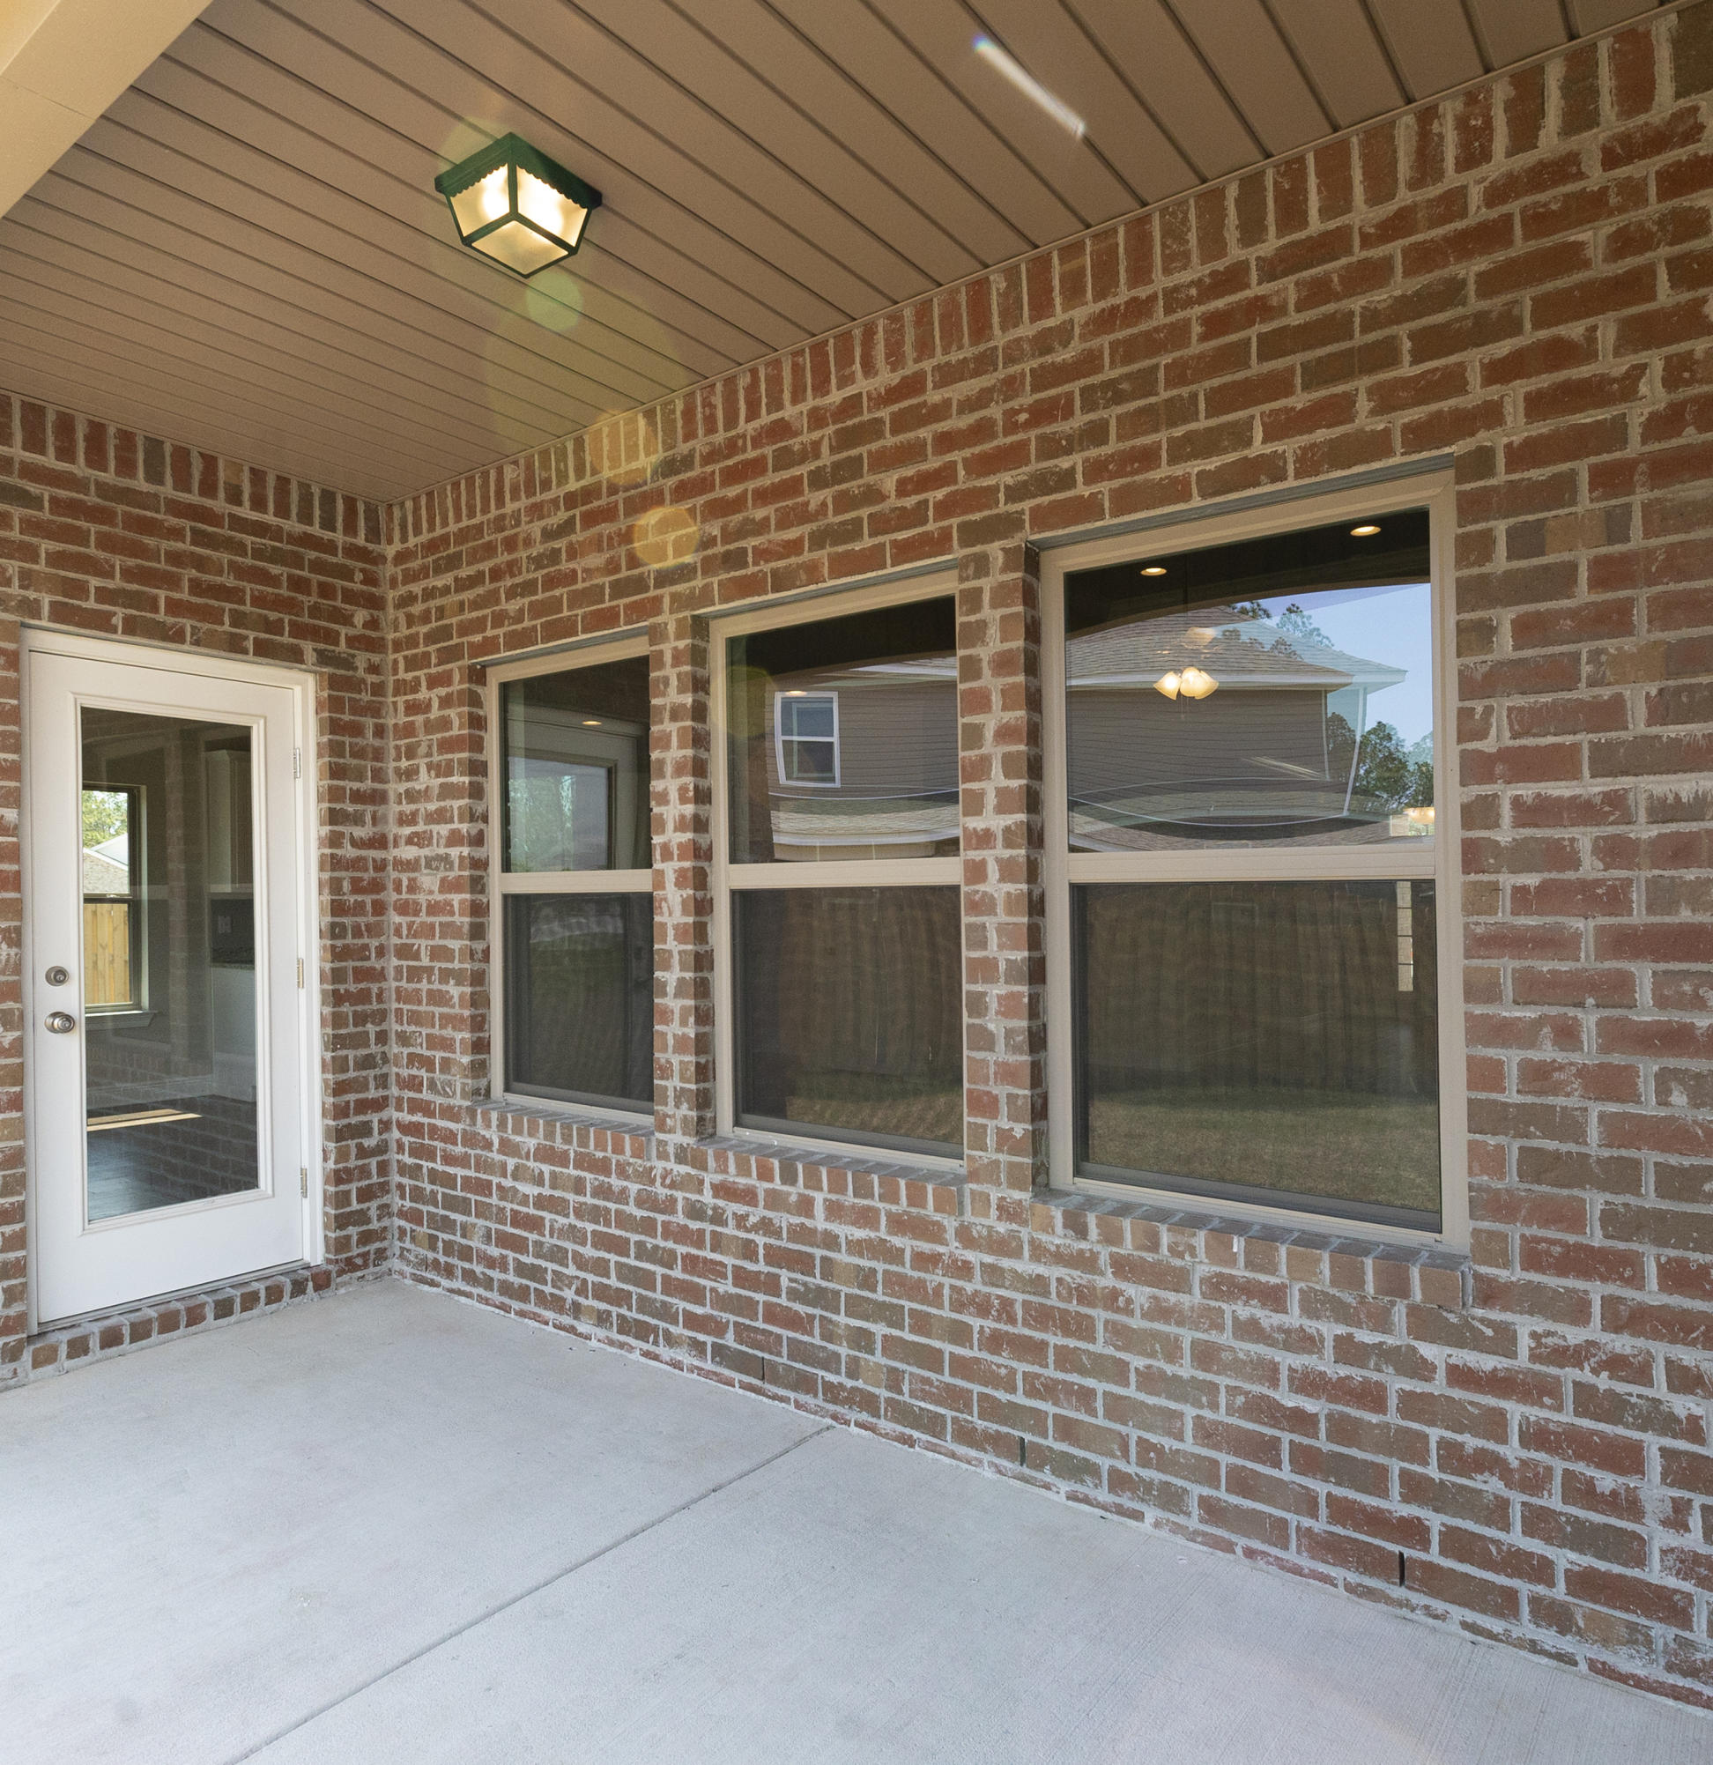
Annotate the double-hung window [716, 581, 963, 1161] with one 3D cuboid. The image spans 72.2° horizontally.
[{"bbox_3d":[-0.037,-0.023,3.245,0.911,1.529,0.079,-1,-1,37],"label":"double-hung window"}]

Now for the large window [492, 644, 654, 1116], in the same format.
[{"bbox_3d":[-0.903,-0.003,3.890,0.906,1.518,0.079,-1,-1,37],"label":"large window"}]

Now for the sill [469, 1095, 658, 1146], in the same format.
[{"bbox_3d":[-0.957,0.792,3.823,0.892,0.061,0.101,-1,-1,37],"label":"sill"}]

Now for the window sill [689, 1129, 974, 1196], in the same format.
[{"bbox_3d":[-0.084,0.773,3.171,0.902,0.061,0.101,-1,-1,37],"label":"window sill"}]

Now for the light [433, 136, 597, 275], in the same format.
[{"bbox_3d":[-0.700,-1.395,2.467,0.250,0.134,0.246,-1,-1,37],"label":"light"}]

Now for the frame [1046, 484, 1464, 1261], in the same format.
[{"bbox_3d":[0.849,-0.040,2.584,0.906,1.534,0.079,-1,-1,37],"label":"frame"}]

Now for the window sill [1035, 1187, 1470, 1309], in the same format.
[{"bbox_3d":[0.803,0.767,2.510,0.911,0.084,0.101,-1,-1,37],"label":"window sill"}]

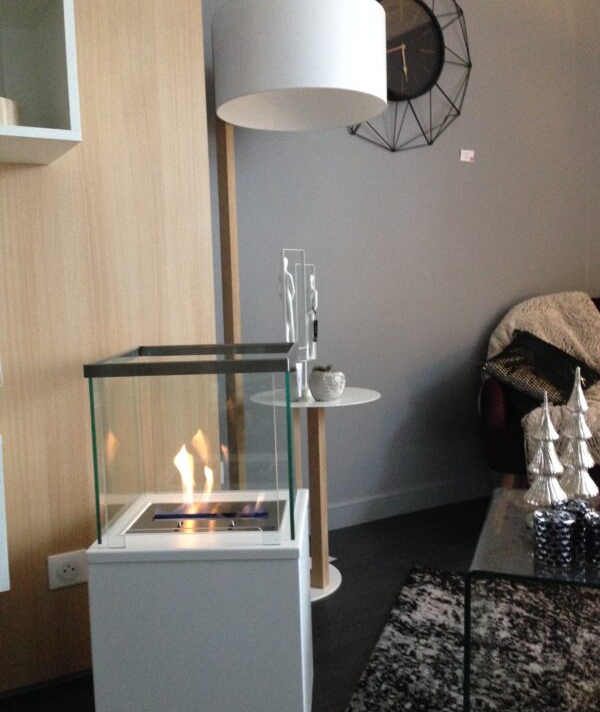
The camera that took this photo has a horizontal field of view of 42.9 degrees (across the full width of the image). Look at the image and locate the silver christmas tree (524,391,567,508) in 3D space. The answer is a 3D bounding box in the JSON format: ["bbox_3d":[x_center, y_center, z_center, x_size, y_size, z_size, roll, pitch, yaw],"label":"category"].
[{"bbox_3d":[0.553,0.207,1.721,0.093,0.252,0.093,-2,4,2],"label":"silver christmas tree"}]

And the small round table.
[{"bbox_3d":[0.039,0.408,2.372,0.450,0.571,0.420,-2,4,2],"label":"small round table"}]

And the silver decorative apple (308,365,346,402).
[{"bbox_3d":[0.086,0.079,2.397,0.116,0.113,0.116,-1,6,0],"label":"silver decorative apple"}]

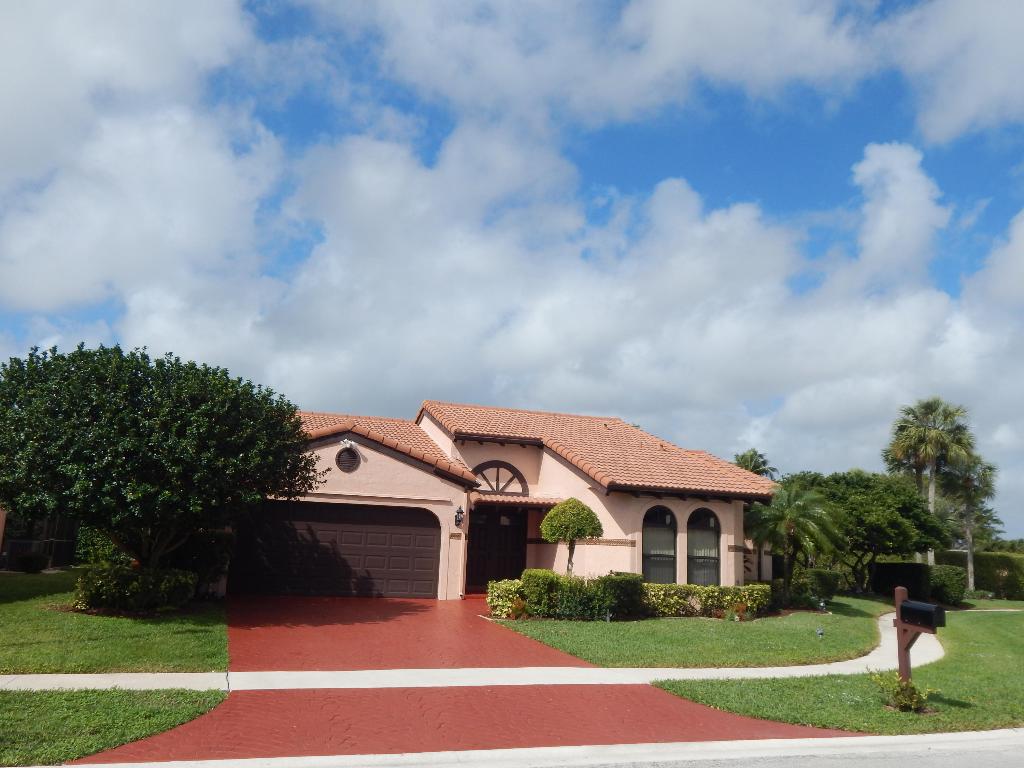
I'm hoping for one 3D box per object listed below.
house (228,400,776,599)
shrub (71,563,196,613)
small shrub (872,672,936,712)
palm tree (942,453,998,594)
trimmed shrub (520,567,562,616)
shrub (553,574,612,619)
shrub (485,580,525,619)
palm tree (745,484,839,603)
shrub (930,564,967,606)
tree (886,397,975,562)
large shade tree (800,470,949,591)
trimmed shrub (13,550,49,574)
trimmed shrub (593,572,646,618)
[{"bbox_3d":[-2.078,3.187,24.938,13.300,5.950,14.800,6,-12,-16],"label":"house"},{"bbox_3d":[-7.078,3.839,15.800,2.100,0.870,1.400,6,-11,-17],"label":"shrub"},{"bbox_3d":[5.341,4.195,11.300,0.880,0.550,0.750,6,-12,-16],"label":"small shrub"},{"bbox_3d":[23.147,7.175,42.000,2.900,7.100,2.900,6,-12,-16],"label":"palm tree"},{"bbox_3d":[0.597,4.384,17.500,0.820,0.950,0.820,6,-11,-17],"label":"trimmed shrub"},{"bbox_3d":[1.460,4.485,17.400,1.200,0.950,1.100,6,-12,-16],"label":"shrub"},{"bbox_3d":[-0.161,4.436,17.200,0.770,0.780,0.770,6,-11,-17],"label":"shrub"},{"bbox_3d":[7.966,4.569,23.800,2.600,3.250,2.600,6,-11,-17],"label":"palm tree"},{"bbox_3d":[16.336,7.541,31.000,1.400,1.550,1.400,6,-12,-16],"label":"shrub"},{"bbox_3d":[21.726,5.736,43.000,4.500,10.000,4.400,6,-12,-16],"label":"tree"},{"bbox_3d":[15.368,6.482,36.000,6.200,5.200,5.800,6,-11,-17],"label":"large shade tree"},{"bbox_3d":[-14.213,5.280,24.500,1.000,0.700,0.950,6,-12,-16],"label":"trimmed shrub"},{"bbox_3d":[2.316,4.559,17.900,0.900,0.950,0.900,6,-11,-17],"label":"trimmed shrub"}]

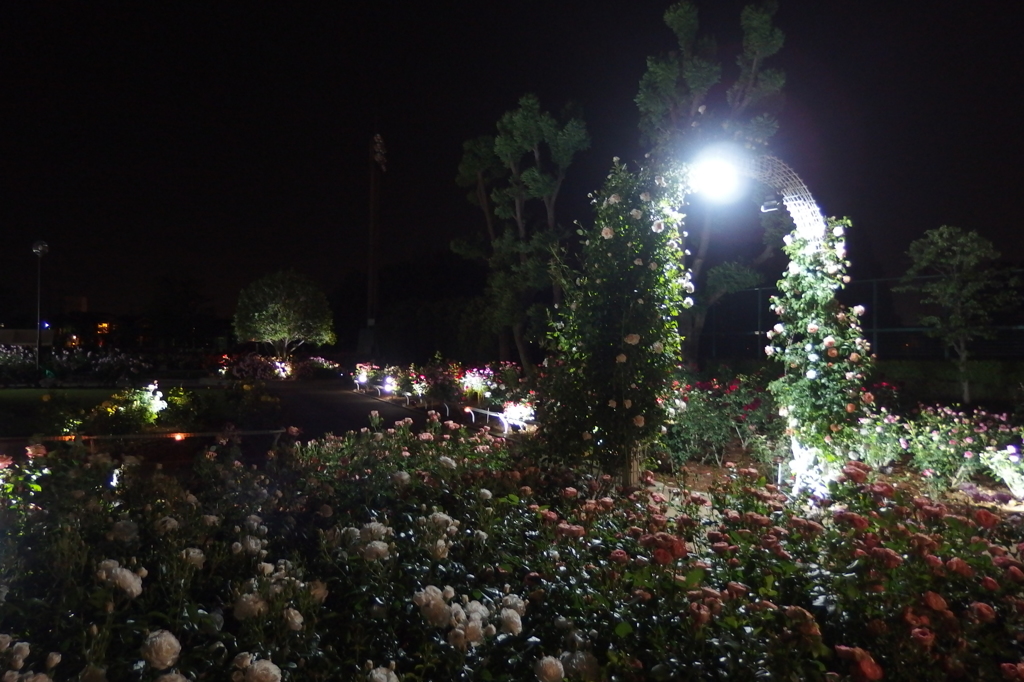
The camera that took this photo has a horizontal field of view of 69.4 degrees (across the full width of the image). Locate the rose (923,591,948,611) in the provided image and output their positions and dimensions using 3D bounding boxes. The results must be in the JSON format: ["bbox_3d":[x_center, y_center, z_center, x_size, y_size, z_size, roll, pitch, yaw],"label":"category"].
[{"bbox_3d":[1.090,0.667,1.900,0.063,0.051,0.060,0,-1,30],"label":"rose"}]

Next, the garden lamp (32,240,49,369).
[{"bbox_3d":[-14.350,-0.867,22.500,0.487,4.383,0.500,0,-1,0],"label":"garden lamp"}]

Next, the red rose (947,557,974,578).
[{"bbox_3d":[1.517,0.766,2.500,0.095,0.069,0.090,1,0,31],"label":"red rose"}]

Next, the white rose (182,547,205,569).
[{"bbox_3d":[-1.120,0.765,2.600,0.077,0.065,0.073,1,0,-23],"label":"white rose"}]

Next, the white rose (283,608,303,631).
[{"bbox_3d":[-0.624,0.791,2.100,0.057,0.058,0.054,1,0,-16],"label":"white rose"}]

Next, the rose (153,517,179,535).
[{"bbox_3d":[-1.240,0.663,2.650,0.088,0.068,0.085,1,-1,-25],"label":"rose"}]

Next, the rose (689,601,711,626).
[{"bbox_3d":[0.463,0.672,1.820,0.051,0.061,0.056,0,-1,14],"label":"rose"}]

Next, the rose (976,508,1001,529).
[{"bbox_3d":[1.929,0.720,3.000,0.105,0.075,0.100,1,0,33],"label":"rose"}]

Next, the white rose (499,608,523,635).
[{"bbox_3d":[-0.001,0.778,2.050,0.061,0.067,0.058,1,0,0],"label":"white rose"}]

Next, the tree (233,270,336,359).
[{"bbox_3d":[-8.597,-0.682,28.000,3.901,4.053,4.000,0,-1,0],"label":"tree"}]

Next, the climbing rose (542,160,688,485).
[{"bbox_3d":[1.008,-0.180,7.200,1.379,3.155,1.150,1,0,0],"label":"climbing rose"}]

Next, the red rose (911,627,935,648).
[{"bbox_3d":[1.111,0.802,2.000,0.065,0.055,0.062,1,0,29],"label":"red rose"}]

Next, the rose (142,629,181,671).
[{"bbox_3d":[-0.759,0.670,1.600,0.085,0.087,0.085,1,-1,-25],"label":"rose"}]

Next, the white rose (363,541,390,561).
[{"bbox_3d":[-0.486,0.751,2.650,0.100,0.067,0.095,1,0,-10],"label":"white rose"}]

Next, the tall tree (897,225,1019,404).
[{"bbox_3d":[10.135,-0.602,16.800,2.795,4.045,2.800,0,-1,0],"label":"tall tree"}]

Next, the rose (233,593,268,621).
[{"bbox_3d":[-0.743,0.754,2.100,0.102,0.074,0.097,1,0,-19],"label":"rose"}]

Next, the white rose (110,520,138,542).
[{"bbox_3d":[-1.351,0.665,2.580,0.092,0.077,0.088,1,-1,-28],"label":"white rose"}]

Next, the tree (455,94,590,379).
[{"bbox_3d":[0.284,-2.692,20.000,3.679,7.954,3.700,0,-1,0],"label":"tree"}]

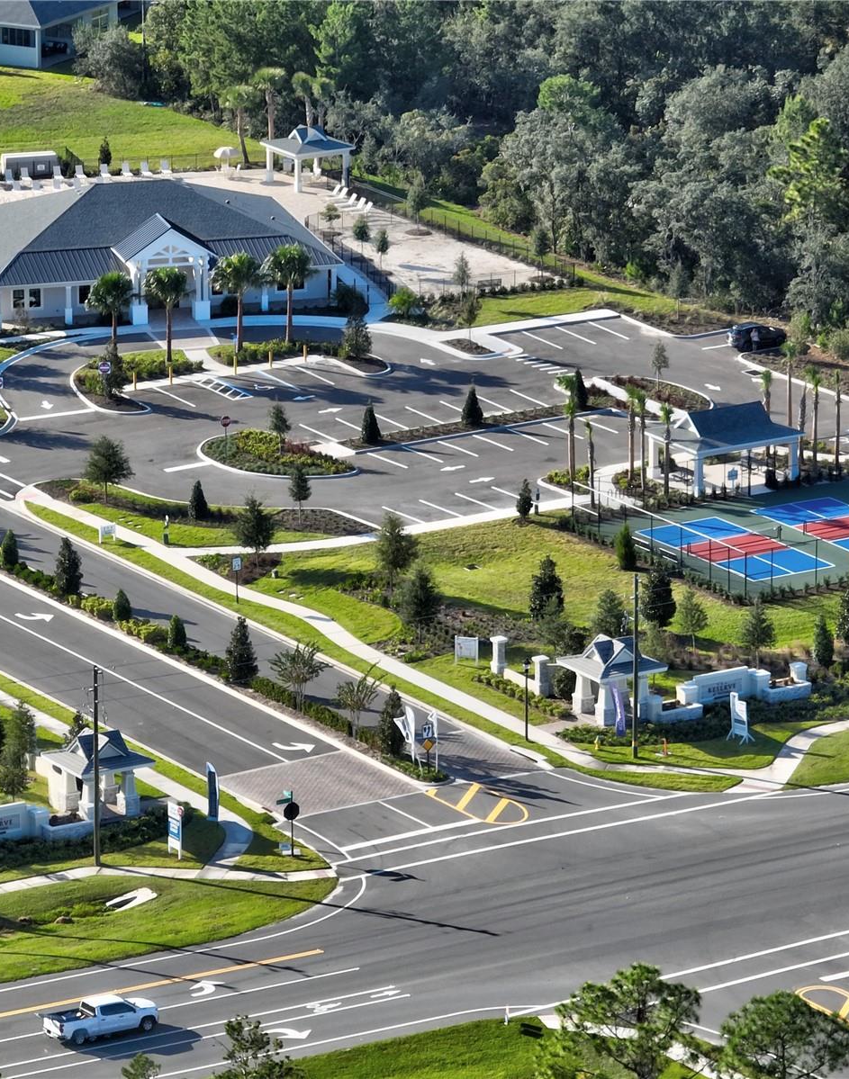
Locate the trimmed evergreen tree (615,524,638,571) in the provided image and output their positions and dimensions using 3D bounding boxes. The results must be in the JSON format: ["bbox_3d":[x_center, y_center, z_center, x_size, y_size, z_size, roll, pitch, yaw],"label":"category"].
[{"bbox_3d":[12.954,0.379,428.280,1.439,2.810,1.439,0,16,0],"label":"trimmed evergreen tree"}]

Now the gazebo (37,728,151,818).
[{"bbox_3d":[-17.635,12.577,363.126,4.700,4.200,4.700,-10,18,-31],"label":"gazebo"}]

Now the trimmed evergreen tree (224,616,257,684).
[{"bbox_3d":[-10.557,6.282,386.159,1.912,3.830,1.912,0,16,0],"label":"trimmed evergreen tree"}]

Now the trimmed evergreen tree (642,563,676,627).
[{"bbox_3d":[14.578,3.374,415.978,2.061,3.902,2.061,0,16,0],"label":"trimmed evergreen tree"}]

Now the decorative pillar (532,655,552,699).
[{"bbox_3d":[7.027,8.217,402.265,0.780,2.322,0.780,-10,19,-30],"label":"decorative pillar"}]

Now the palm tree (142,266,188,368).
[{"bbox_3d":[-18.023,-15.357,464.911,3.052,7.281,3.052,0,16,0],"label":"palm tree"}]

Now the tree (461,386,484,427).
[{"bbox_3d":[3.195,-8.945,442.401,1.485,2.700,1.485,0,16,0],"label":"tree"}]

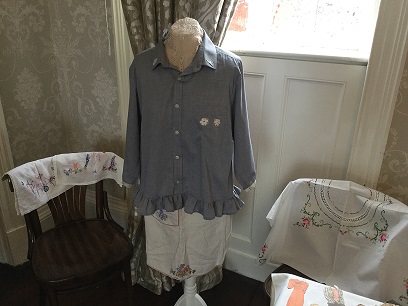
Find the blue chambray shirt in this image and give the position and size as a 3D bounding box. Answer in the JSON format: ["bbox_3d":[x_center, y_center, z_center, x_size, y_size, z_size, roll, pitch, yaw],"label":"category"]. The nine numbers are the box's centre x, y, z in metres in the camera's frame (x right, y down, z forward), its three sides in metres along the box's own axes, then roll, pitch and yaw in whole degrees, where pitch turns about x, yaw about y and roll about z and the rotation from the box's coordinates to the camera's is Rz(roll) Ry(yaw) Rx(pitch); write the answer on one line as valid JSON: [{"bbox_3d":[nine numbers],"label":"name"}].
[{"bbox_3d":[-0.050,-0.102,1.301,0.500,0.630,0.290,4,23,6],"label":"blue chambray shirt"}]

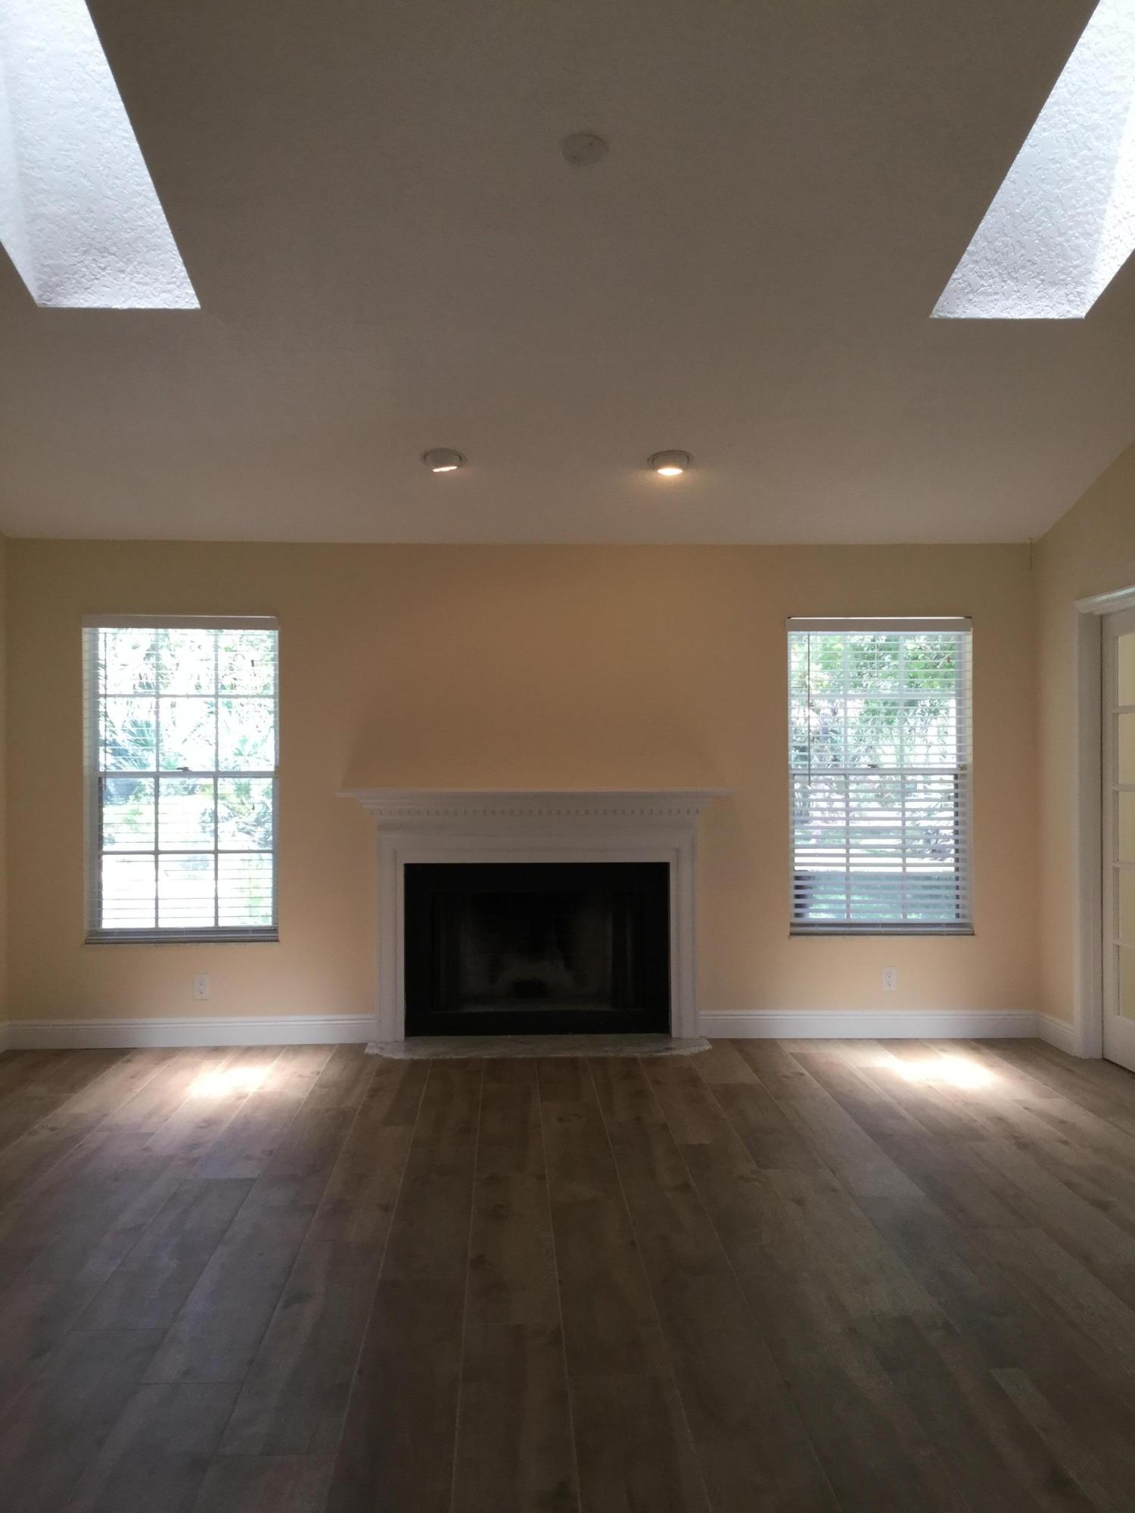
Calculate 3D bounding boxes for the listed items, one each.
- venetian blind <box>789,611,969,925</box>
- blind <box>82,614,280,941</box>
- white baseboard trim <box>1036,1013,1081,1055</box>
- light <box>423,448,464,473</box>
[{"bbox_3d":[1.531,0.096,6.678,0.905,1.550,0.110,0,0,-3],"label":"venetian blind"},{"bbox_3d":[-1.841,0.108,6.491,0.913,1.553,0.065,0,0,-3],"label":"blind"},{"bbox_3d":[2.317,1.307,6.442,0.018,0.138,0.450,0,0,-3],"label":"white baseboard trim"},{"bbox_3d":[-0.516,-1.221,5.671,0.190,0.060,0.190,0,-14,-3],"label":"light"}]

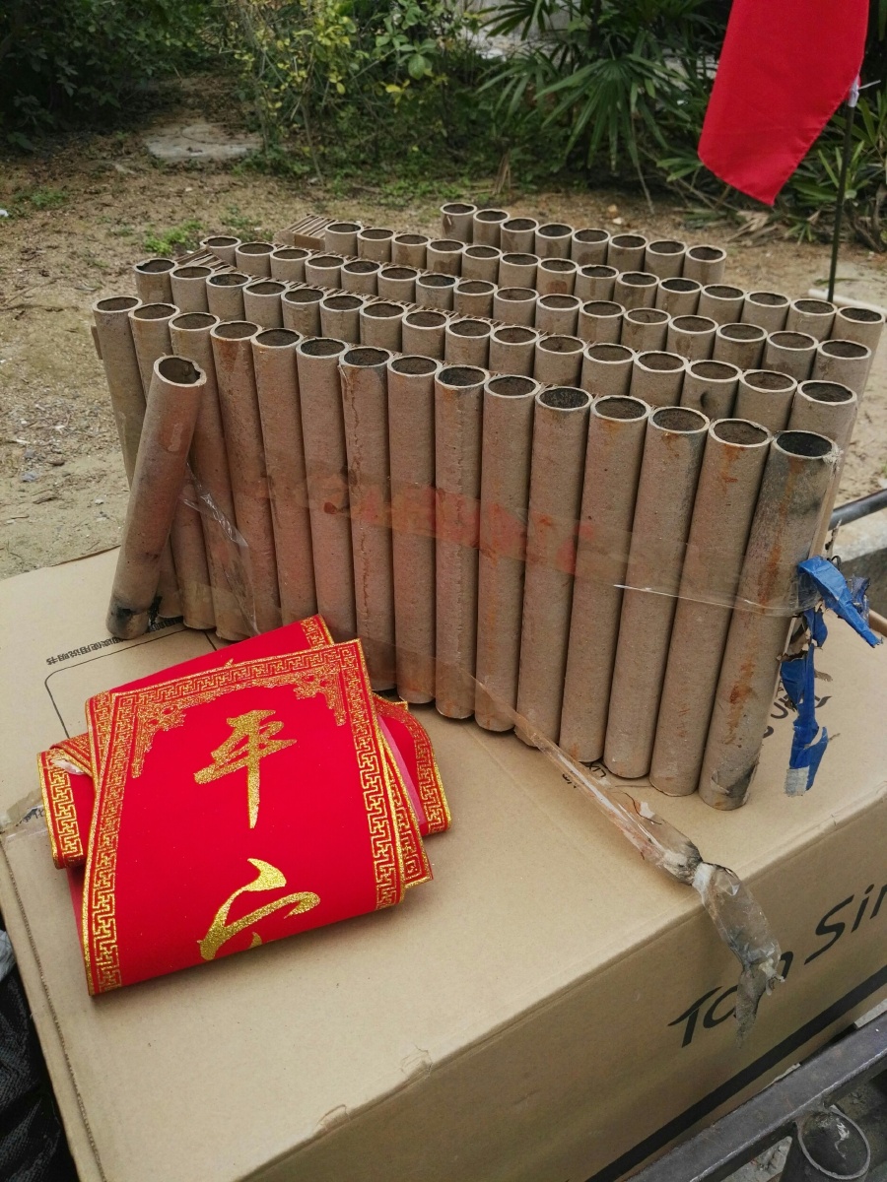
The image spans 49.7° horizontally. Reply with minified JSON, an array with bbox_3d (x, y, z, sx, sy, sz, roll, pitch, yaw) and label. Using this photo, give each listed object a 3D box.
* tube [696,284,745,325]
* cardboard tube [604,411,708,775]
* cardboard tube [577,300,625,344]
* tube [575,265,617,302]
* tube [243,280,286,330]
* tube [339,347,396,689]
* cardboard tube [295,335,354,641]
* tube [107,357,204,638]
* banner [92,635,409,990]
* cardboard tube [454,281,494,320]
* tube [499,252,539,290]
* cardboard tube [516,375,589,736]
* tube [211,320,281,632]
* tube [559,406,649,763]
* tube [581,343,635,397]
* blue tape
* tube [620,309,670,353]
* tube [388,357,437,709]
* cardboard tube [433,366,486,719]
[{"bbox_3d":[0.231,-0.127,0.878,0.037,0.295,0.037,17,39,21],"label":"tube"},{"bbox_3d":[0.145,0.015,0.671,0.036,0.294,0.036,16,39,21],"label":"cardboard tube"},{"bbox_3d":[0.125,-0.103,0.843,0.037,0.295,0.037,17,39,21],"label":"cardboard tube"},{"bbox_3d":[0.121,-0.143,0.836,0.034,0.271,0.034,16,39,20],"label":"tube"},{"bbox_3d":[-0.134,-0.116,0.793,0.034,0.271,0.034,16,39,20],"label":"tube"},{"bbox_3d":[-0.056,-0.044,0.749,0.036,0.294,0.036,1,36,-1],"label":"tube"},{"bbox_3d":[-0.089,-0.054,0.761,0.036,0.294,0.036,1,36,-1],"label":"cardboard tube"},{"bbox_3d":[-0.239,-0.064,0.781,0.036,0.286,0.036,34,42,6],"label":"tube"},{"bbox_3d":[-0.131,0.136,0.636,0.185,0.041,0.224,-11,46,-16],"label":"banner"},{"bbox_3d":[0.023,-0.119,0.801,0.034,0.271,0.034,16,39,20],"label":"cardboard tube"},{"bbox_3d":[0.061,-0.160,0.858,0.034,0.271,0.034,16,39,20],"label":"tube"},{"bbox_3d":[0.079,-0.005,0.704,0.037,0.295,0.037,0,35,0],"label":"cardboard tube"},{"bbox_3d":[-0.157,-0.075,0.798,0.037,0.295,0.037,17,39,21],"label":"tube"},{"bbox_3d":[0.103,0.005,0.632,0.034,0.271,0.034,16,39,20],"label":"tube"},{"bbox_3d":[0.119,-0.049,0.761,0.036,0.294,0.036,16,39,21],"label":"tube"},{"bbox_3d":[0.258,0.066,0.664,0.060,0.188,0.045,17,39,21],"label":"blue tape"},{"bbox_3d":[0.143,-0.085,0.757,0.034,0.271,0.034,16,39,20],"label":"tube"},{"bbox_3d":[-0.022,-0.035,0.745,0.037,0.295,0.037,0,36,0],"label":"tube"},{"bbox_3d":[0.012,-0.025,0.732,0.037,0.295,0.037,0,36,0],"label":"cardboard tube"}]

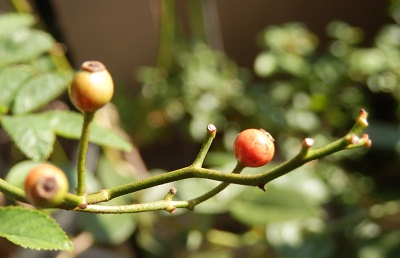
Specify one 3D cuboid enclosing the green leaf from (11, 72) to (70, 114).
[{"bbox_3d":[-0.074,-0.017,0.360,0.018,0.035,0.007,50,-3,28],"label":"green leaf"}]

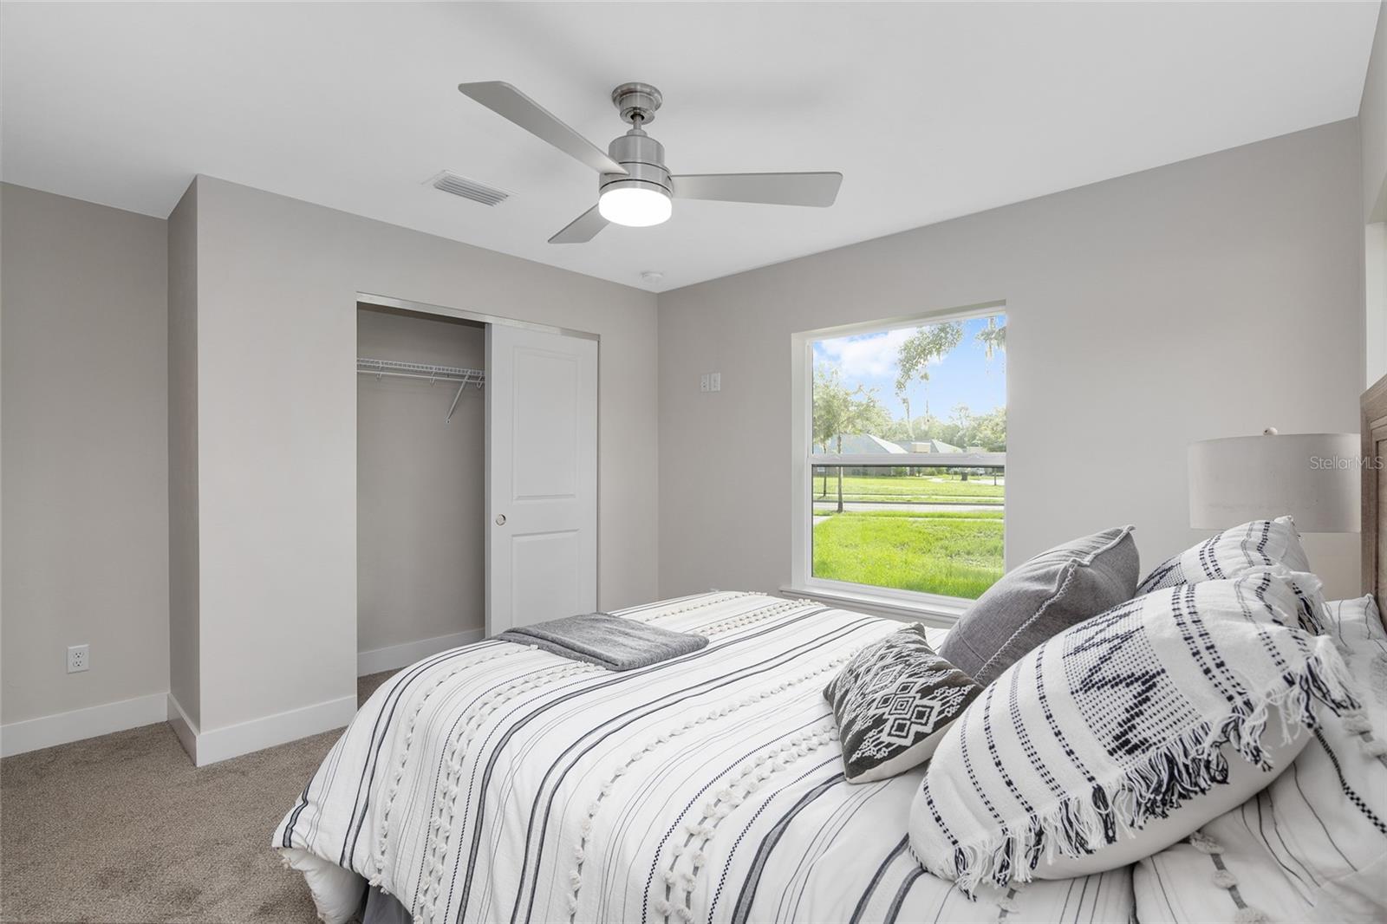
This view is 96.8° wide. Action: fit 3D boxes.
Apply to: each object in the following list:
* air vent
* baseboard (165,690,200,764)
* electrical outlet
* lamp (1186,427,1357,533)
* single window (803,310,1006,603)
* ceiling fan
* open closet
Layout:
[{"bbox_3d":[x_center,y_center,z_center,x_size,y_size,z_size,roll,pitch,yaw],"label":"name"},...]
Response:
[{"bbox_3d":[-0.979,-1.189,2.715,0.210,0.025,0.340,0,0,42],"label":"air vent"},{"bbox_3d":[-2.286,1.181,2.745,0.670,0.132,0.020,0,0,42],"label":"baseboard"},{"bbox_3d":[-2.761,0.888,2.771,0.012,0.117,0.071,0,0,42],"label":"electrical outlet"},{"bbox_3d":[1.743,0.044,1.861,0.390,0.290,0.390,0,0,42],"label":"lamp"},{"bbox_3d":[1.076,-0.007,3.321,1.150,1.470,0.100,0,0,42],"label":"single window"},{"bbox_3d":[-0.111,-0.991,1.977,1.160,0.410,1.220,0,0,0],"label":"ceiling fan"},{"bbox_3d":[-1.321,0.206,3.719,0.560,2.070,1.500,0,0,42],"label":"open closet"}]

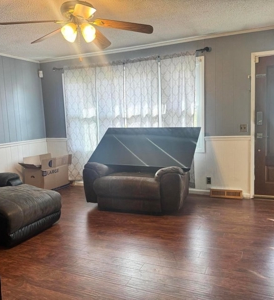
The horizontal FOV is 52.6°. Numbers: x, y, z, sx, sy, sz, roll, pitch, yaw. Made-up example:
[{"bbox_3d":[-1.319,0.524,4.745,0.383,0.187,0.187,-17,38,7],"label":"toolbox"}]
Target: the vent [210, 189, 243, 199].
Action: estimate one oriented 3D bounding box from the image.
[{"bbox_3d":[1.387,0.680,4.304,0.460,0.117,0.070,1,7,23],"label":"vent"}]

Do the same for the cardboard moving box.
[{"bbox_3d":[-1.693,0.421,5.178,0.460,0.580,0.700,1,7,25],"label":"cardboard moving box"}]

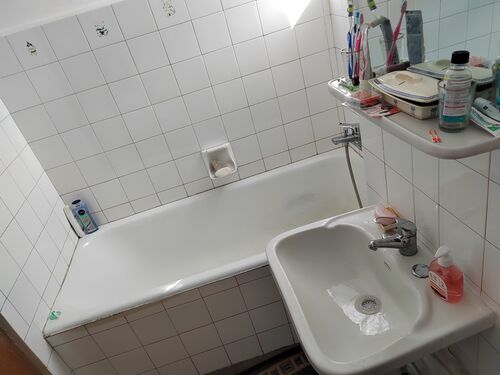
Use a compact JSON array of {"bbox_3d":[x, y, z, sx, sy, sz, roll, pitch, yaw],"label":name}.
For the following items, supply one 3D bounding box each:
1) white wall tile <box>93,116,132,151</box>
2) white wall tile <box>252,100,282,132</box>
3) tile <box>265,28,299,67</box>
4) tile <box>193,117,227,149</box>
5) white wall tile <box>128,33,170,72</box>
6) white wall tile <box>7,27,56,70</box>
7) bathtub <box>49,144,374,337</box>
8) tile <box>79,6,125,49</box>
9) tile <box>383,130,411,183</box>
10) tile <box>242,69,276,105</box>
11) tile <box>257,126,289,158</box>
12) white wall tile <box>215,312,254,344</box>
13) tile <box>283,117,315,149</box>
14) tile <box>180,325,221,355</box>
[{"bbox_3d":[-0.669,-0.265,1.621,0.149,0.147,0.010,-18,27,-2],"label":"white wall tile"},{"bbox_3d":[0.087,-0.375,1.741,0.150,0.150,0.010,-18,28,-2],"label":"white wall tile"},{"bbox_3d":[0.155,-0.672,1.600,0.151,0.148,0.010,-18,27,-2],"label":"tile"},{"bbox_3d":[-0.202,-0.281,1.728,0.150,0.150,0.010,-18,28,-2],"label":"tile"},{"bbox_3d":[-0.459,-0.613,1.511,0.151,0.148,0.010,-18,27,-2],"label":"white wall tile"},{"bbox_3d":[-0.920,-0.596,1.403,0.150,0.145,0.010,-18,28,-3],"label":"white wall tile"},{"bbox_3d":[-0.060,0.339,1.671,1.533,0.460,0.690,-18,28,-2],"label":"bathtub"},{"bbox_3d":[-0.635,-0.689,1.418,0.150,0.145,0.010,-18,28,-3],"label":"tile"},{"bbox_3d":[0.442,-0.102,0.997,0.009,0.148,0.150,-17,27,-1],"label":"tile"},{"bbox_3d":[0.048,-0.502,1.665,0.150,0.149,0.010,-18,27,-2],"label":"tile"},{"bbox_3d":[0.125,-0.248,1.813,0.150,0.150,0.010,-18,28,-2],"label":"tile"},{"bbox_3d":[-0.063,0.598,1.421,0.149,0.147,0.010,-18,27,-2],"label":"white wall tile"},{"bbox_3d":[0.270,-0.295,1.819,0.150,0.150,0.010,-18,28,-2],"label":"tile"},{"bbox_3d":[-0.205,0.647,1.414,0.150,0.150,0.010,-18,28,-3],"label":"tile"}]

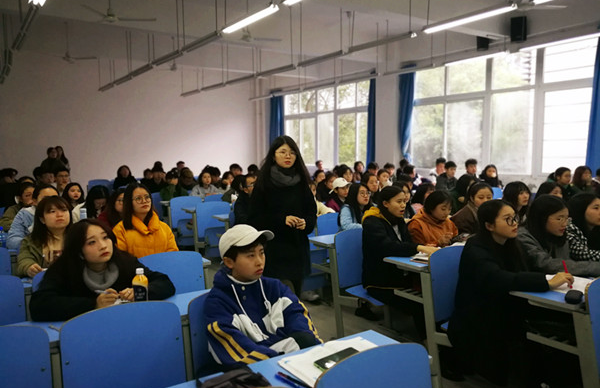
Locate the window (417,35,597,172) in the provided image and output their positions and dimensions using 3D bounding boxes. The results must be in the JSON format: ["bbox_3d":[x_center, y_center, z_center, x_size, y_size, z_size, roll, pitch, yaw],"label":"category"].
[{"bbox_3d":[3.618,-1.547,9.036,0.120,2.220,3.850,-4,7,-35],"label":"window"}]

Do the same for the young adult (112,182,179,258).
[{"bbox_3d":[-1.123,0.564,3.392,0.530,1.240,0.700,-3,6,-34],"label":"young adult"}]

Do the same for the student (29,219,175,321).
[{"bbox_3d":[-1.012,0.706,2.369,0.620,1.180,0.720,-4,7,-35],"label":"student"}]

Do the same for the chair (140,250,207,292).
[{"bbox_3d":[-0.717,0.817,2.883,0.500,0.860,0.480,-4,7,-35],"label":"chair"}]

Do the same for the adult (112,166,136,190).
[{"bbox_3d":[-3.520,0.044,9.455,0.500,1.200,0.700,-4,7,-35],"label":"adult"}]

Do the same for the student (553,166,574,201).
[{"bbox_3d":[3.792,0.245,6.740,0.500,1.220,0.700,-4,7,-35],"label":"student"}]

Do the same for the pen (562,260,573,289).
[{"bbox_3d":[1.434,0.431,2.507,0.012,0.145,0.012,-10,-6,-34],"label":"pen"}]

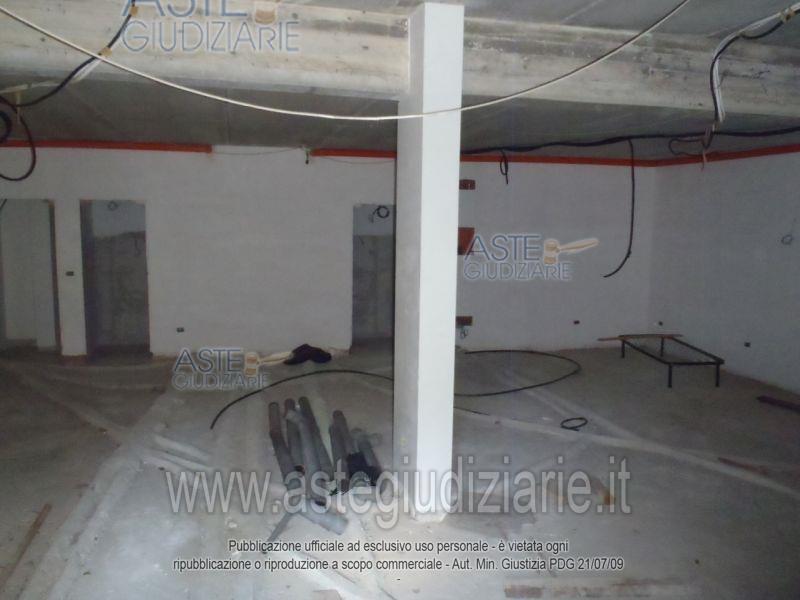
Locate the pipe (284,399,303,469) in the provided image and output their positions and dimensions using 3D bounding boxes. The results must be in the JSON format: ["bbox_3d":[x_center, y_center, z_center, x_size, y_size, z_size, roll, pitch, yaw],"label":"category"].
[{"bbox_3d":[-0.971,1.179,5.847,0.100,0.100,1.774,-1,7,-11],"label":"pipe"}]

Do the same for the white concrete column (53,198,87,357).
[{"bbox_3d":[-4.181,-0.289,8.344,0.300,1.970,0.300,0,7,-7],"label":"white concrete column"}]

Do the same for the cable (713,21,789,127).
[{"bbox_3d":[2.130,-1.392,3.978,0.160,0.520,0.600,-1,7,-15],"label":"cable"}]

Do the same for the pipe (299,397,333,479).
[{"bbox_3d":[-0.781,1.186,5.815,0.100,0.100,2.027,-1,7,-13],"label":"pipe"}]

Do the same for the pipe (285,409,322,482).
[{"bbox_3d":[-0.800,1.187,5.315,0.100,0.100,1.756,-1,7,-16],"label":"pipe"}]

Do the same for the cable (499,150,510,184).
[{"bbox_3d":[1.302,-1.642,8.021,0.100,0.410,0.060,0,7,-7],"label":"cable"}]

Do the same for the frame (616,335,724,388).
[{"bbox_3d":[3.270,0.735,7.920,0.580,0.280,1.500,1,7,2],"label":"frame"}]

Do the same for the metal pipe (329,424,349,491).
[{"bbox_3d":[-0.507,1.259,5.250,0.100,0.100,1.287,0,7,-8],"label":"metal pipe"}]

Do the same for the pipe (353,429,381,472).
[{"bbox_3d":[-0.277,1.242,5.334,0.130,0.100,0.855,-1,7,-13],"label":"pipe"}]

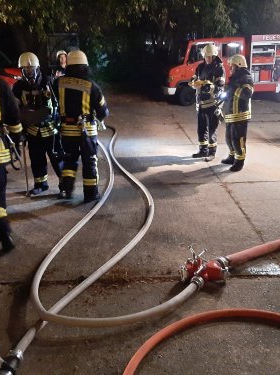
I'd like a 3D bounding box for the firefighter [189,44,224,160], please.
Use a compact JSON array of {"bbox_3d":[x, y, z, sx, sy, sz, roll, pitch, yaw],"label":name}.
[{"bbox_3d":[1.240,-1.511,6.780,0.570,1.930,0.500,9,21,28],"label":"firefighter"}]

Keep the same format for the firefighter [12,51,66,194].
[{"bbox_3d":[-1.322,-0.830,4.978,0.620,1.820,0.500,-6,19,-17],"label":"firefighter"}]

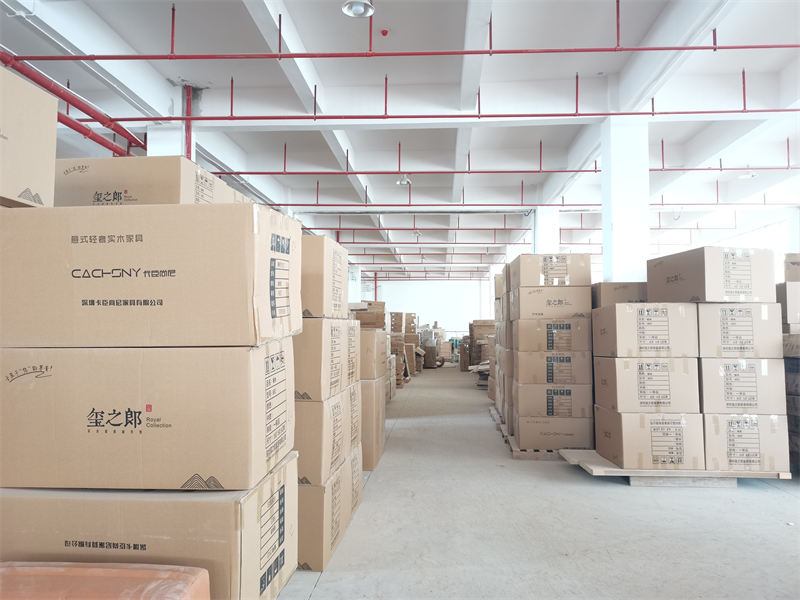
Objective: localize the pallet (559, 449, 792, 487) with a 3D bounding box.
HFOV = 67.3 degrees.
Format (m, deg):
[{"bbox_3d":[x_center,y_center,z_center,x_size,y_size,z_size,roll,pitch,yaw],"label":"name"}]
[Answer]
[{"bbox_3d":[2.736,1.727,6.183,1.988,0.145,1.016,0,-3,4],"label":"pallet"}]

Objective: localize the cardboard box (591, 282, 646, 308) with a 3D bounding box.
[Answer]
[{"bbox_3d":[3.016,0.077,7.770,1.020,0.520,0.780,0,-3,4],"label":"cardboard box"}]

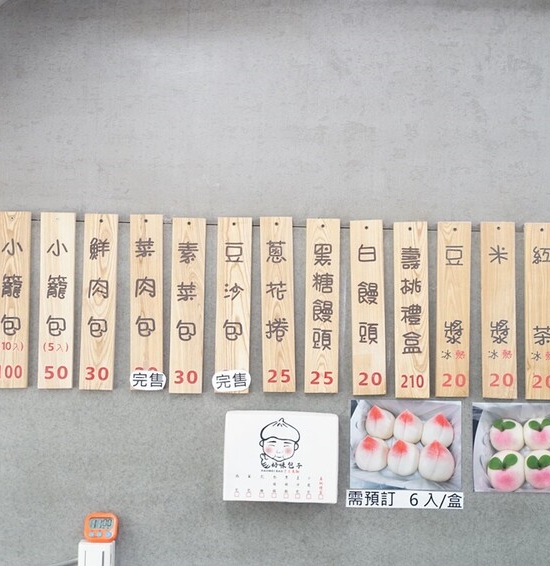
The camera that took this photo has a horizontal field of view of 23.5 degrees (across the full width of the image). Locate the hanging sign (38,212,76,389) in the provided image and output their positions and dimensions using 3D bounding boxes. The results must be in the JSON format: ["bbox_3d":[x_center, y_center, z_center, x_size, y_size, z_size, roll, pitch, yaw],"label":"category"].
[{"bbox_3d":[-0.459,0.036,2.780,0.073,0.371,0.012,0,-5,0],"label":"hanging sign"}]

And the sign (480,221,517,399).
[{"bbox_3d":[0.471,0.056,2.780,0.072,0.371,0.012,0,-5,0],"label":"sign"}]

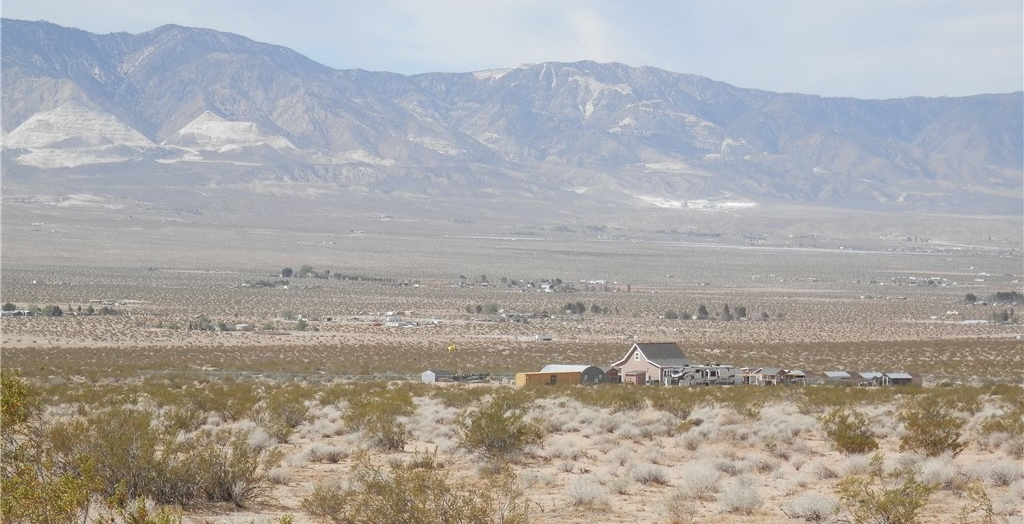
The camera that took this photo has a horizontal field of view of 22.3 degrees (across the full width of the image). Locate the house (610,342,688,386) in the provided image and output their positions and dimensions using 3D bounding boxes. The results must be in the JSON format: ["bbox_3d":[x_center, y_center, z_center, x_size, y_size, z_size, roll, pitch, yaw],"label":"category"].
[{"bbox_3d":[24.800,17.800,450.000,10.000,7.300,11.300,1,-1,-43],"label":"house"}]

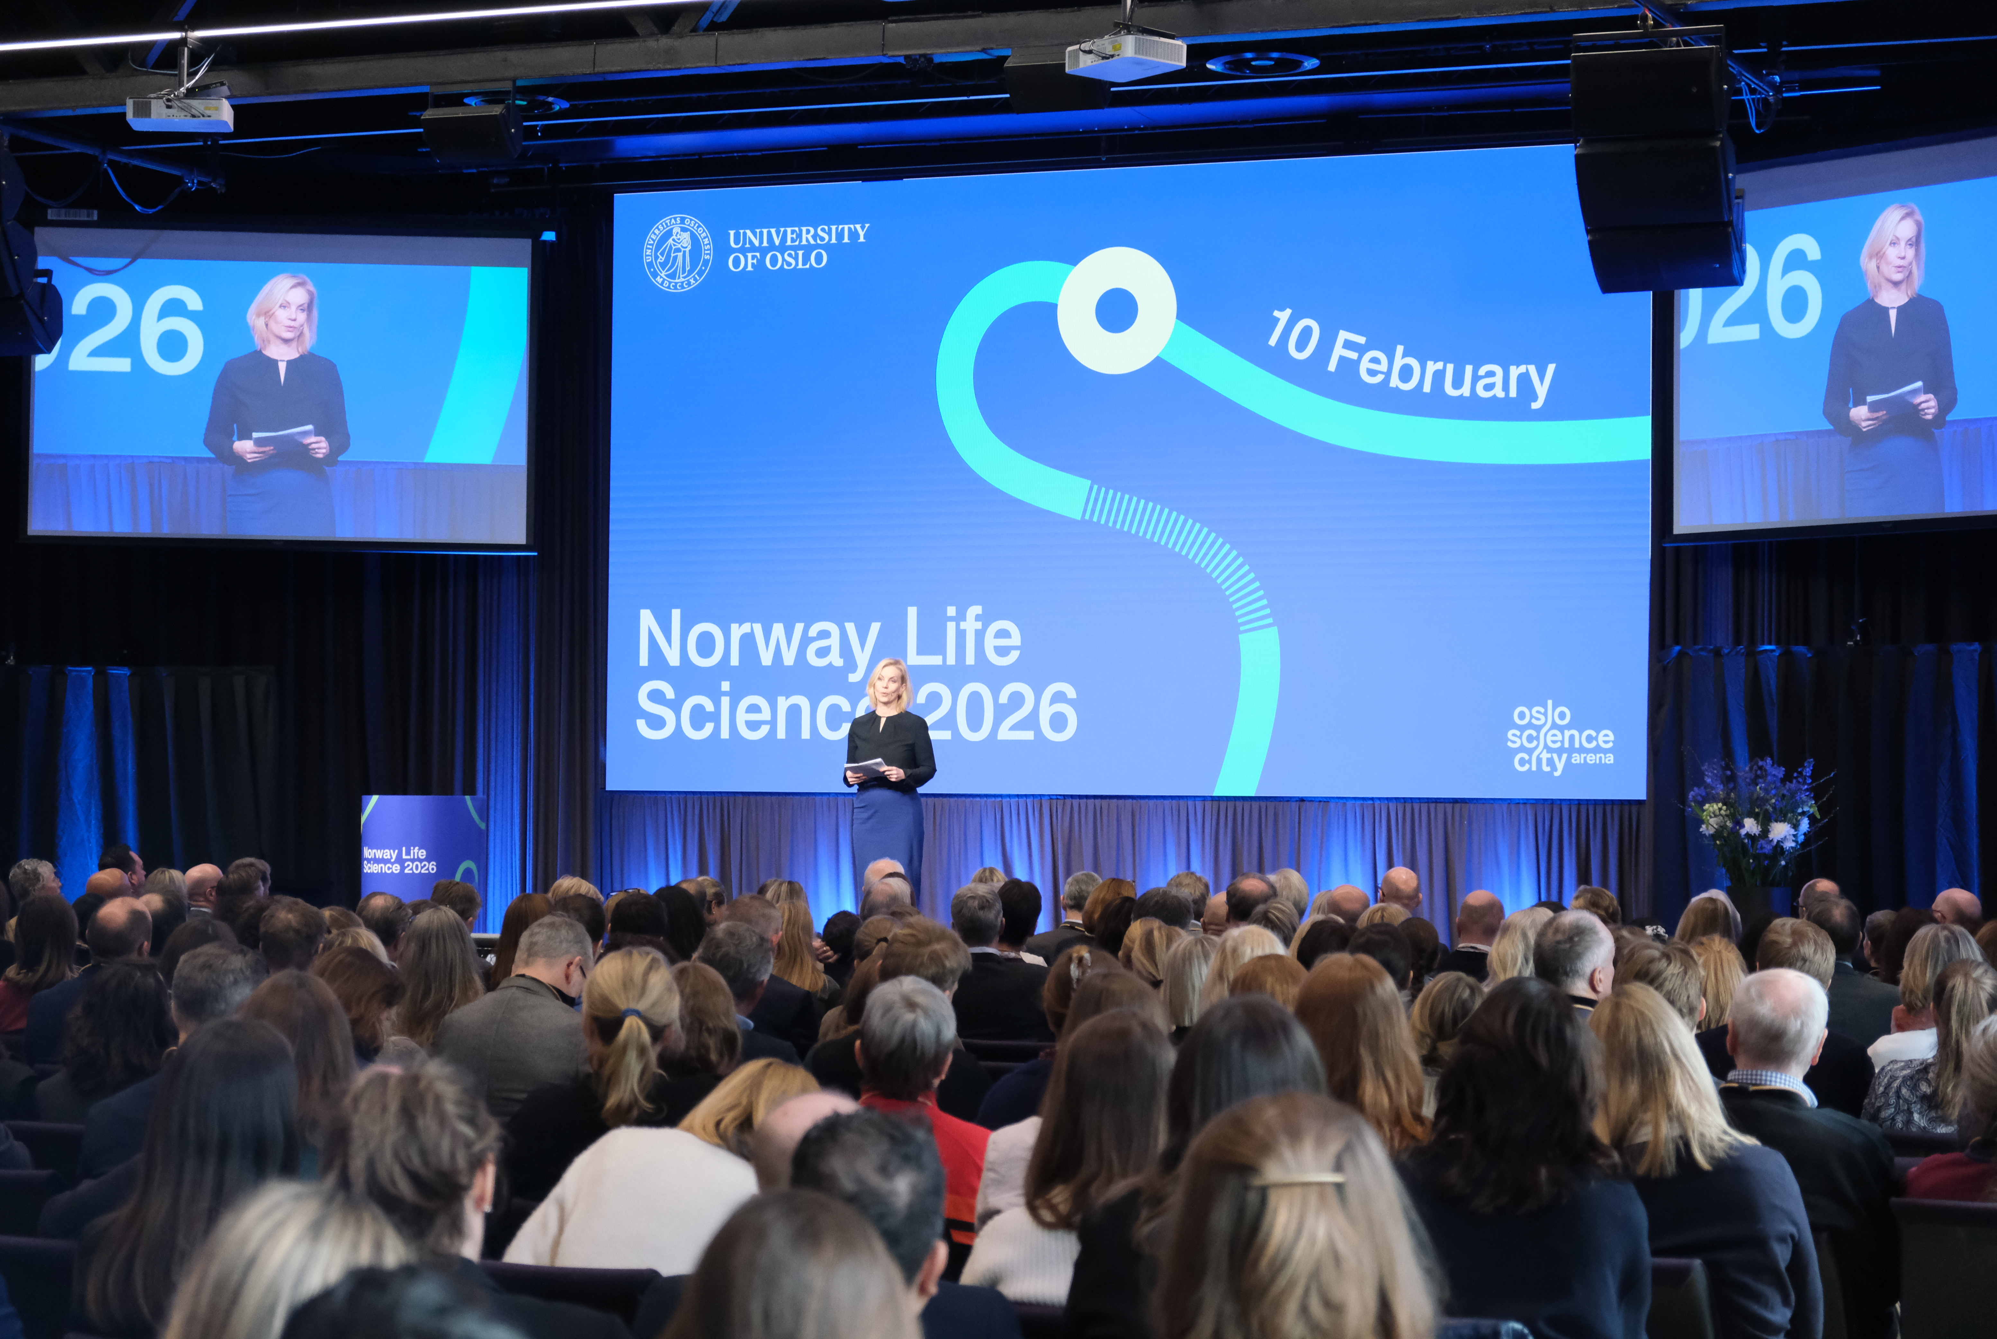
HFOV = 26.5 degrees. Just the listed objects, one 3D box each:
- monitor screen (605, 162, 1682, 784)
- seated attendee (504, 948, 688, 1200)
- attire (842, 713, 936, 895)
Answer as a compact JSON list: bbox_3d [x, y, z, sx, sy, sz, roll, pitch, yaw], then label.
[{"bbox_3d":[0.534,-0.943,21.334,5.600,3.150,0.100,0,-2,23],"label":"monitor screen"},{"bbox_3d":[-0.596,1.147,7.685,0.500,1.293,0.800,0,-2,19],"label":"seated attendee"},{"bbox_3d":[-0.567,0.748,22.200,0.490,1.080,0.320,0,-2,20],"label":"attire"}]

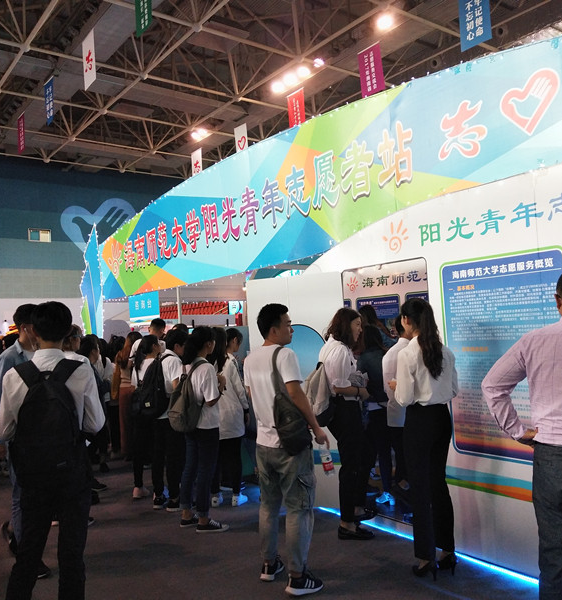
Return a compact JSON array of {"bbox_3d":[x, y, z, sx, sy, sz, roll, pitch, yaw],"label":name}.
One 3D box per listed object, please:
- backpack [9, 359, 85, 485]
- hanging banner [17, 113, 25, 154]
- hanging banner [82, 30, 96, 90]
[{"bbox_3d":[-1.037,0.542,2.680,0.330,0.530,0.210,-2,-4,-6],"label":"backpack"},{"bbox_3d":[-12.250,-7.840,28.455,0.030,1.750,0.998,0,-5,-37],"label":"hanging banner"},{"bbox_3d":[-6.554,-8.225,20.615,0.030,1.750,1.050,0,-5,-37],"label":"hanging banner"}]

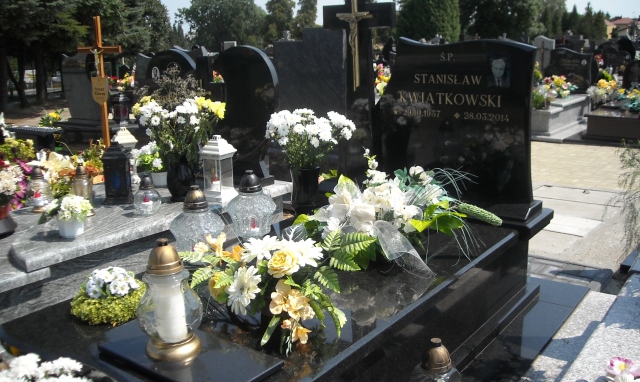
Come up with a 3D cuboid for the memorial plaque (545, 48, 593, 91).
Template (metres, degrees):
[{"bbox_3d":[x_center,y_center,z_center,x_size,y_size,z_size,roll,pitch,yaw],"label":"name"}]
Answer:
[{"bbox_3d":[4.292,-2.094,11.200,0.820,0.760,0.120,8,14,33],"label":"memorial plaque"}]

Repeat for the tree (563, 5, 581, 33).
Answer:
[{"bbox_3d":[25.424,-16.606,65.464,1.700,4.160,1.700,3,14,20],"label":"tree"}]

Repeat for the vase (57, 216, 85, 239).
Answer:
[{"bbox_3d":[-1.047,0.146,2.707,0.110,0.090,0.110,-5,13,-21],"label":"vase"}]

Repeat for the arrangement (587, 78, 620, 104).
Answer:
[{"bbox_3d":[4.644,-1.646,10.600,0.500,0.400,0.420,8,14,33],"label":"arrangement"}]

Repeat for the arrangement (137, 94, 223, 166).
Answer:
[{"bbox_3d":[-0.745,-0.310,3.430,0.450,0.360,0.400,-3,12,-12],"label":"arrangement"}]

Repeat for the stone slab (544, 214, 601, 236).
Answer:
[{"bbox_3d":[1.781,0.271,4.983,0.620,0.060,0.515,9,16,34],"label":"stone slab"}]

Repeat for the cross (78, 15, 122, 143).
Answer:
[{"bbox_3d":[-1.735,-0.766,5.239,0.580,1.250,0.060,8,16,35],"label":"cross"}]

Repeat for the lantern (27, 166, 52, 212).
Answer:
[{"bbox_3d":[-1.380,-0.014,3.162,0.110,0.215,0.110,-5,13,-23],"label":"lantern"}]

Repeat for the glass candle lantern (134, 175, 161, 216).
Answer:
[{"bbox_3d":[-0.833,0.016,3.105,0.130,0.180,0.130,-3,12,-15],"label":"glass candle lantern"}]

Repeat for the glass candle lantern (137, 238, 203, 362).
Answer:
[{"bbox_3d":[-0.398,0.282,1.702,0.175,0.320,0.175,-3,12,-14],"label":"glass candle lantern"}]

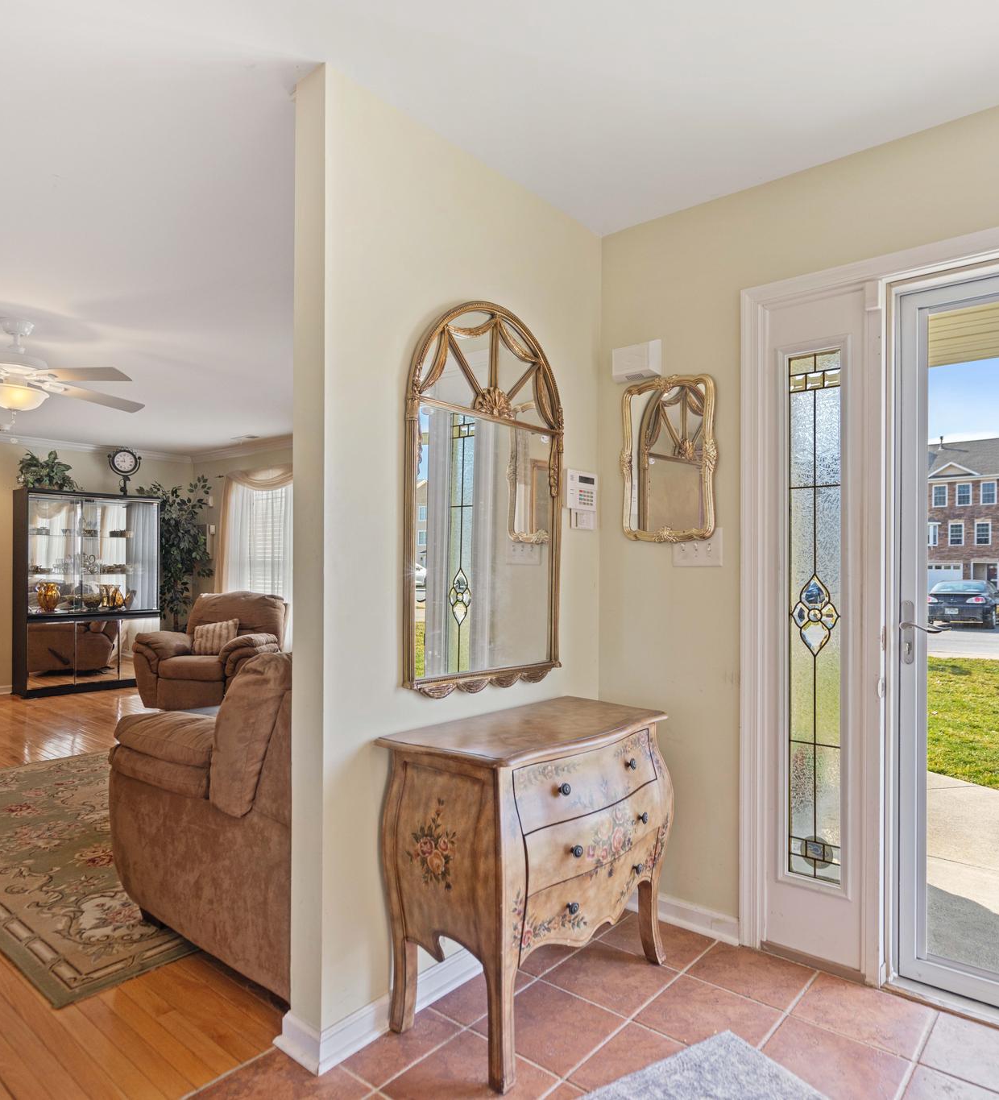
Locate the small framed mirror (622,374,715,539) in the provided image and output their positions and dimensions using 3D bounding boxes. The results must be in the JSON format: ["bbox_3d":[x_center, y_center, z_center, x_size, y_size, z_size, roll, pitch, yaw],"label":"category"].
[{"bbox_3d":[0.578,-0.314,2.528,0.365,0.580,0.035,0,-1,40],"label":"small framed mirror"}]

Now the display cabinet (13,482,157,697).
[{"bbox_3d":[-3.975,0.398,7.095,0.403,1.864,1.185,-1,-1,40],"label":"display cabinet"}]

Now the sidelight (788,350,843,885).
[{"bbox_3d":[0.976,0.206,2.257,0.160,1.610,0.030,0,-1,40],"label":"sidelight"}]

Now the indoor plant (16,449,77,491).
[{"bbox_3d":[-4.189,-0.738,6.817,0.378,0.393,0.445,-1,-1,40],"label":"indoor plant"}]

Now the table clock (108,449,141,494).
[{"bbox_3d":[-3.800,-0.769,7.432,0.345,0.540,0.130,1,-1,-42],"label":"table clock"}]

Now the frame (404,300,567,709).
[{"bbox_3d":[-0.014,-0.164,2.250,0.045,1.160,0.725,0,-1,40],"label":"frame"}]

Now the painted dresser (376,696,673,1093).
[{"bbox_3d":[0.119,0.882,2.085,0.429,0.758,0.863,-1,-1,40],"label":"painted dresser"}]

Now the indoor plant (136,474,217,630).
[{"bbox_3d":[-3.343,0.297,7.550,0.708,2.092,0.683,-1,-1,40],"label":"indoor plant"}]

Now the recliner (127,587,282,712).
[{"bbox_3d":[-2.570,0.872,6.650,1.000,0.980,0.930,0,-1,0],"label":"recliner"}]

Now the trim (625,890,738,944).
[{"bbox_3d":[0.574,1.237,2.533,0.520,0.092,0.024,0,-1,40],"label":"trim"}]

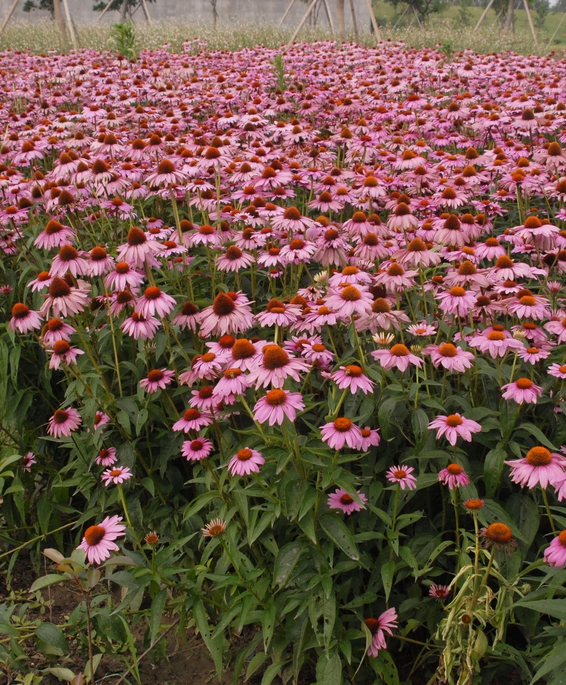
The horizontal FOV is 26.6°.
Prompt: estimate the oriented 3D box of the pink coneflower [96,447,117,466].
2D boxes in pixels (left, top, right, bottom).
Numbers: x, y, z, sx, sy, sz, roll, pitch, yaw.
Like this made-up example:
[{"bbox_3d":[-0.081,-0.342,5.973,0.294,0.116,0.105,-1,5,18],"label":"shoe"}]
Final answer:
[{"bbox_3d":[-0.425,0.267,2.850,0.053,0.034,0.052,-14,45,4],"label":"pink coneflower"}]

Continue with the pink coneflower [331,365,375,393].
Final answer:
[{"bbox_3d":[0.135,0.066,2.250,0.087,0.039,0.085,8,24,-2],"label":"pink coneflower"}]

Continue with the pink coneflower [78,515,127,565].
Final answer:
[{"bbox_3d":[-0.276,0.283,1.750,0.038,0.085,0.085,38,0,-40],"label":"pink coneflower"}]

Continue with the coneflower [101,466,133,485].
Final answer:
[{"bbox_3d":[-0.340,0.269,2.450,0.066,0.021,0.066,-8,19,-9],"label":"coneflower"}]

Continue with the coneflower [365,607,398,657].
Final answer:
[{"bbox_3d":[0.135,0.417,1.750,0.038,0.080,0.080,33,0,-23],"label":"coneflower"}]

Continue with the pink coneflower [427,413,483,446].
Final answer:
[{"bbox_3d":[0.301,0.147,2.100,0.094,0.035,0.092,0,22,0],"label":"pink coneflower"}]

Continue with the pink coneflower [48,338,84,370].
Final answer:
[{"bbox_3d":[-0.468,0.022,2.550,0.077,0.053,0.077,-13,16,-10],"label":"pink coneflower"}]

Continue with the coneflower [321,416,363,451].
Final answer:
[{"bbox_3d":[0.114,0.170,2.300,0.081,0.048,0.081,1,23,3],"label":"coneflower"}]

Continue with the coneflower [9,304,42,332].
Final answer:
[{"bbox_3d":[-0.577,-0.060,2.650,0.070,0.052,0.069,-12,24,3],"label":"coneflower"}]

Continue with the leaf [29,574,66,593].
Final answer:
[{"bbox_3d":[-0.473,0.484,2.400,0.075,0.016,0.032,-20,32,-6],"label":"leaf"}]

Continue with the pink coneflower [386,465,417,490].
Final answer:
[{"bbox_3d":[0.192,0.211,1.920,0.052,0.024,0.052,0,39,0],"label":"pink coneflower"}]

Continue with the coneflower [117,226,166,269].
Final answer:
[{"bbox_3d":[-0.304,-0.205,2.550,0.102,0.072,0.100,-3,19,1],"label":"coneflower"}]

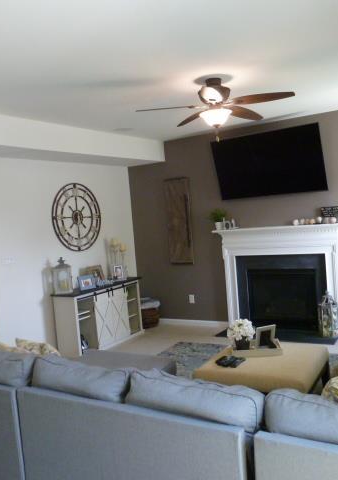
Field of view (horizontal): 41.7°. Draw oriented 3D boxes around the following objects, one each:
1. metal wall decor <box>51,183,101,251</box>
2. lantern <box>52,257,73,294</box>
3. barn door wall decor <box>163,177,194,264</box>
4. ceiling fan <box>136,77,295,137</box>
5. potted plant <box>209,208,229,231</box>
[{"bbox_3d":[-1.216,-0.305,6.012,0.040,0.922,0.927,-2,4,32],"label":"metal wall decor"},{"bbox_3d":[-1.326,0.442,5.584,0.192,0.479,0.176,-5,3,-11],"label":"lantern"},{"bbox_3d":[0.168,-0.274,6.583,0.388,1.245,0.050,-2,4,32],"label":"barn door wall decor"},{"bbox_3d":[0.381,-1.077,3.633,1.290,0.460,1.290,-2,4,32],"label":"ceiling fan"},{"bbox_3d":[0.692,-0.281,6.140,0.222,0.297,0.202,-2,4,32],"label":"potted plant"}]

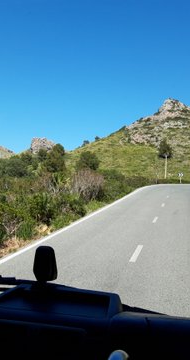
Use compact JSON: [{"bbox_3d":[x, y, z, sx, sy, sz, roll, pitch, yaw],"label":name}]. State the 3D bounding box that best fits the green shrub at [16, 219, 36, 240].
[{"bbox_3d":[-2.391,1.703,12.400,0.680,0.740,0.680,1,2,0],"label":"green shrub"}]

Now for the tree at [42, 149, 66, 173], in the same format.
[{"bbox_3d":[-6.677,-3.097,58.000,3.780,3.860,3.900,1,2,0],"label":"tree"}]

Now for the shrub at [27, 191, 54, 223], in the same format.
[{"bbox_3d":[-2.360,1.257,15.900,1.210,1.380,1.200,1,2,0],"label":"shrub"}]

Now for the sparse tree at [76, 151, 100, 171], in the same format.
[{"bbox_3d":[-1.311,-3.364,63.000,4.110,3.510,4.000,1,2,0],"label":"sparse tree"}]

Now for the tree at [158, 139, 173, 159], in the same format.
[{"bbox_3d":[16.623,-7.427,85.000,3.730,4.660,3.400,1,2,0],"label":"tree"}]

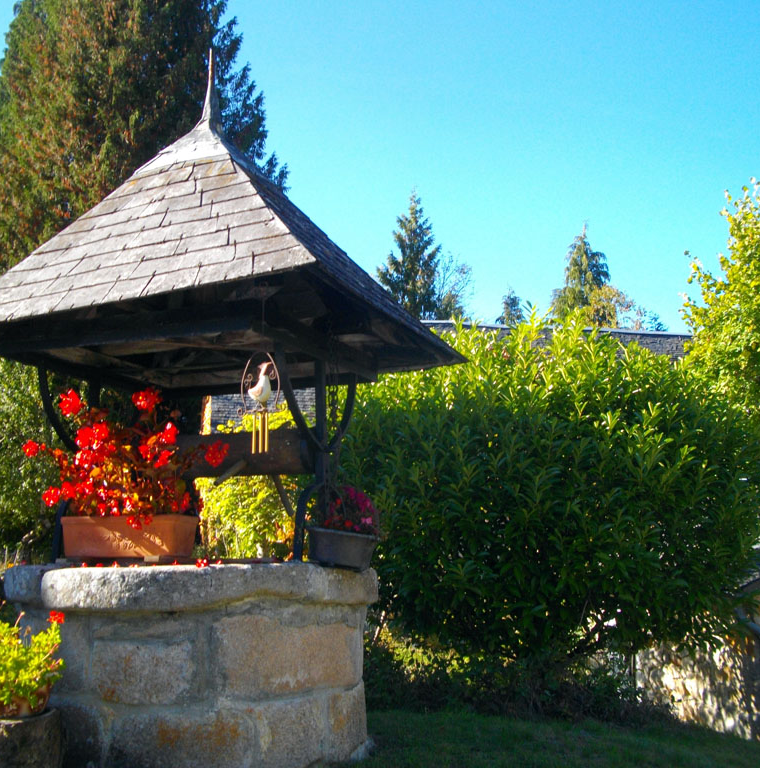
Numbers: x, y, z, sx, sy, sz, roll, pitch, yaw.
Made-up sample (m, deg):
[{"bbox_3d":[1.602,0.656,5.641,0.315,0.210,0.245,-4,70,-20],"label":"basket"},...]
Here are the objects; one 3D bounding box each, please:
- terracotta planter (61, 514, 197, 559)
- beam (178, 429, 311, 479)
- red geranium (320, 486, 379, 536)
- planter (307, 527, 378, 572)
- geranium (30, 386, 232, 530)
[{"bbox_3d":[-0.980,0.596,3.586,0.525,0.170,0.165,-5,-13,17],"label":"terracotta planter"},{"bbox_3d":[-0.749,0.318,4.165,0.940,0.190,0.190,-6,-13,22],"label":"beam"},{"bbox_3d":[-0.131,0.514,3.695,0.225,0.190,0.200,2,-13,-15],"label":"red geranium"},{"bbox_3d":[-0.146,0.663,3.662,0.265,0.150,0.180,8,-12,-13],"label":"planter"},{"bbox_3d":[-1.008,0.292,3.645,0.680,0.520,0.440,-5,-13,17],"label":"geranium"}]

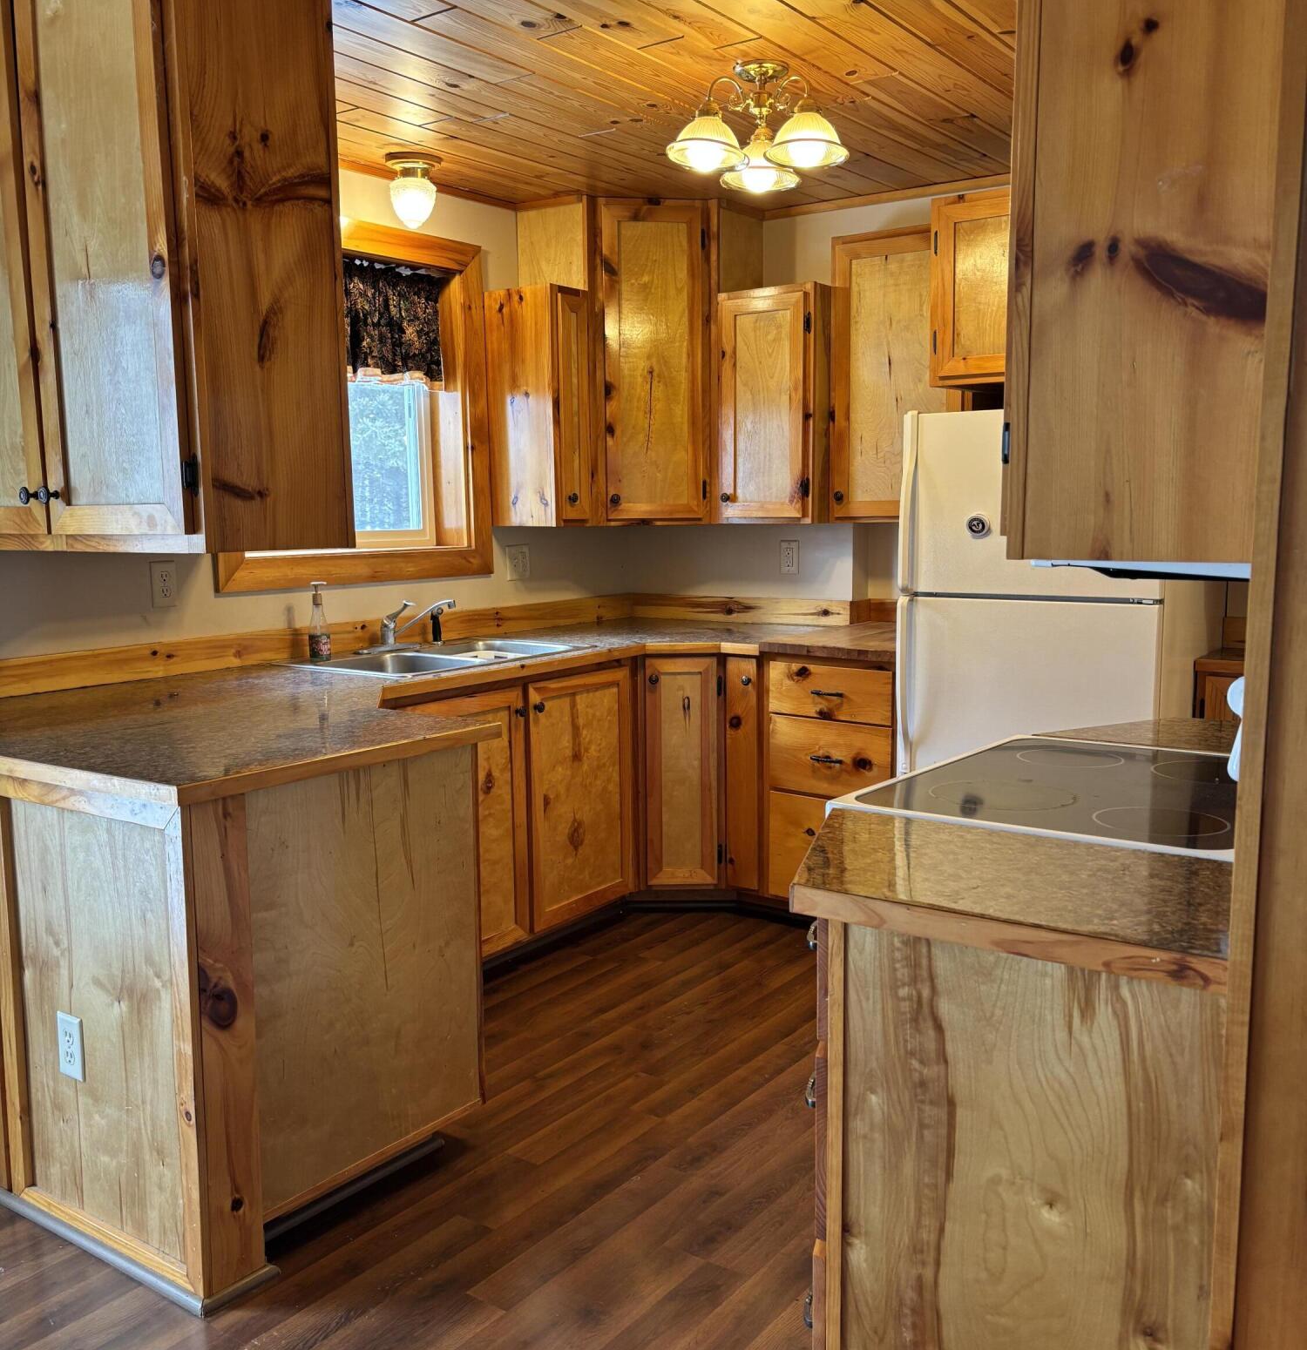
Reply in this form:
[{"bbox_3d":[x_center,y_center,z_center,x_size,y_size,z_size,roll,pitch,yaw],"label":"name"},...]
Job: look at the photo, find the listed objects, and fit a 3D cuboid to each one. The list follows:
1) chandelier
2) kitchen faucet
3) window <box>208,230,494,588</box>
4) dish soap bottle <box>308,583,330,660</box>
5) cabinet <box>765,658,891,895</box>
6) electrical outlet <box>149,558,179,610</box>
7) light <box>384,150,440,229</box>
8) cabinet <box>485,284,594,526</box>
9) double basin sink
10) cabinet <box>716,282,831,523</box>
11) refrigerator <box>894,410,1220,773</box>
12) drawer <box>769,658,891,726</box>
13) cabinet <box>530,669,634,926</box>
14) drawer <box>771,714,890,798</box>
[{"bbox_3d":[0.263,-1.330,3.156,0.435,0.245,0.410,0,7,5],"label":"chandelier"},{"bbox_3d":[-0.722,-0.158,3.959,0.250,0.155,0.070,3,8,24],"label":"kitchen faucet"},{"bbox_3d":[-0.914,-0.817,3.969,0.130,1.069,1.105,5,9,35],"label":"window"},{"bbox_3d":[-0.962,-0.155,3.764,0.063,0.226,0.063,6,10,41],"label":"dish soap bottle"},{"bbox_3d":[0.689,0.310,4.233,0.465,0.777,0.590,5,9,35],"label":"cabinet"},{"bbox_3d":[-1.296,-0.239,3.464,0.010,0.120,0.075,5,9,36],"label":"electrical outlet"},{"bbox_3d":[-0.708,-1.433,3.888,0.165,0.208,0.165,-1,7,0],"label":"light"},{"bbox_3d":[-0.374,-0.898,4.436,0.285,0.776,0.203,5,9,36],"label":"cabinet"},{"bbox_3d":[-0.620,0.021,3.896,0.560,0.180,0.840,5,9,36],"label":"double basin sink"},{"bbox_3d":[0.464,-0.907,4.477,0.370,0.767,0.310,5,9,35],"label":"cabinet"},{"bbox_3d":[1.192,0.054,3.826,0.714,1.605,0.730,5,9,36],"label":"refrigerator"},{"bbox_3d":[0.636,0.037,4.103,0.425,0.167,0.400,5,9,35],"label":"drawer"},{"bbox_3d":[-0.442,0.342,4.097,0.580,0.728,0.485,5,9,35],"label":"cabinet"},{"bbox_3d":[0.639,0.241,4.130,0.425,0.246,0.400,5,9,35],"label":"drawer"}]

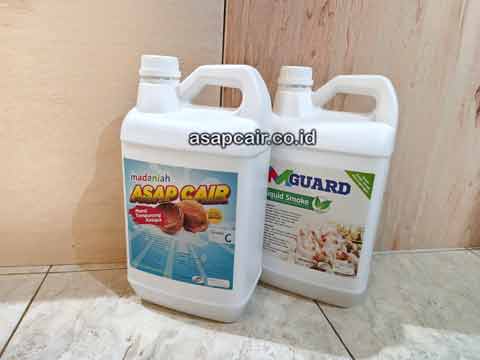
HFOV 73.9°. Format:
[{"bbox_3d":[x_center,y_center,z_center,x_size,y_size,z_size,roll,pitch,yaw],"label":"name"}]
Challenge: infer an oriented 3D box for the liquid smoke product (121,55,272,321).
[{"bbox_3d":[-0.057,0.010,0.439,0.176,0.337,0.119,8,17,14],"label":"liquid smoke product"}]

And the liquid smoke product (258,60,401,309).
[{"bbox_3d":[0.123,0.007,0.484,0.176,0.337,0.119,11,18,23],"label":"liquid smoke product"}]

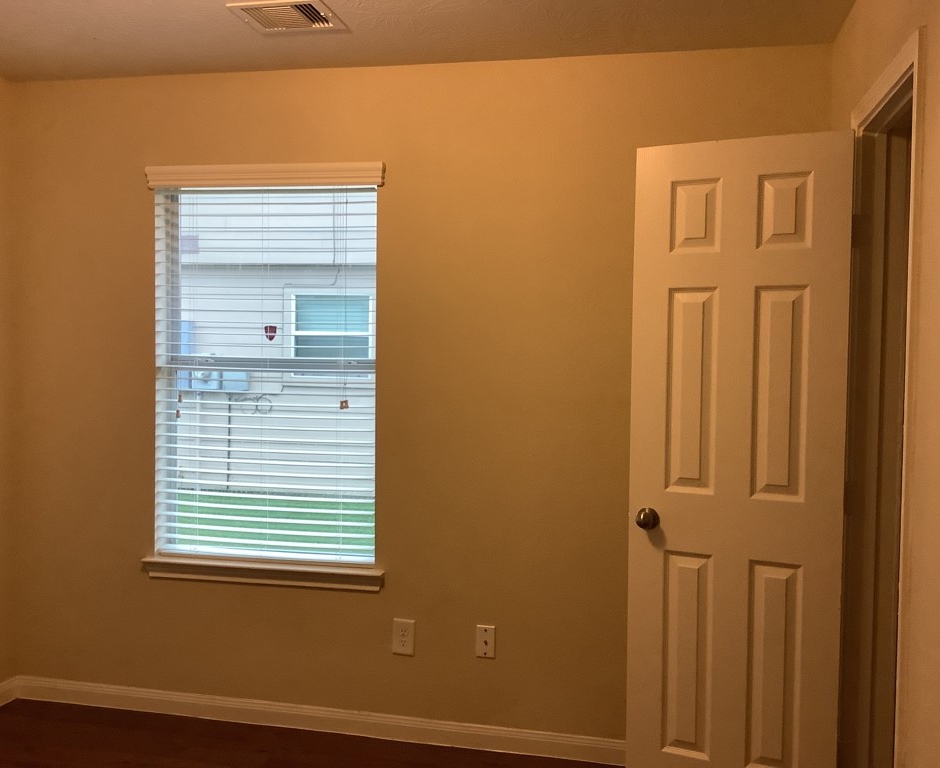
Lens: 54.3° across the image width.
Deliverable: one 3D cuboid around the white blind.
[{"bbox_3d":[-0.758,-0.036,3.422,0.873,1.386,0.050,1,3,12],"label":"white blind"}]

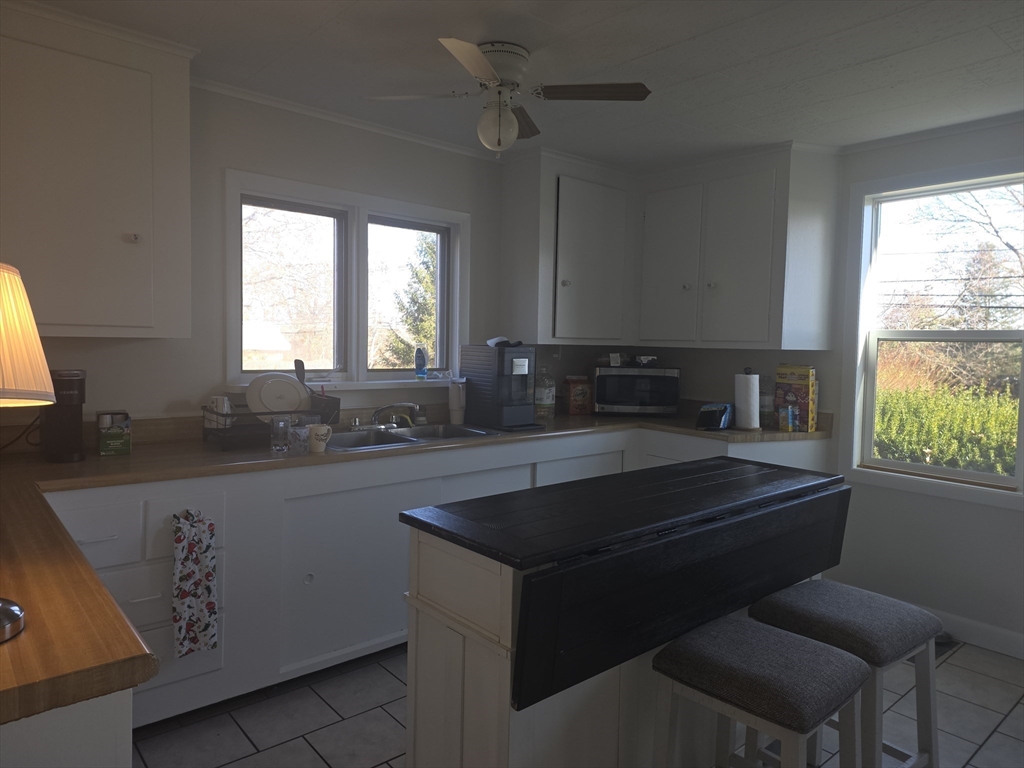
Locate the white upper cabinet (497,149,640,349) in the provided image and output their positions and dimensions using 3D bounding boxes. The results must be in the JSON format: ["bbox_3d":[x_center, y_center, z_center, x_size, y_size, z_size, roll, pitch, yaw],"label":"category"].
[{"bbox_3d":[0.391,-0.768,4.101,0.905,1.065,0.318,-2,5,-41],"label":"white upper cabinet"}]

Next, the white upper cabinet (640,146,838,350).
[{"bbox_3d":[1.215,-0.739,3.945,0.295,1.065,1.150,-2,5,-41],"label":"white upper cabinet"}]

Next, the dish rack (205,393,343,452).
[{"bbox_3d":[-1.010,0.156,2.896,0.525,0.175,0.335,-2,5,-41],"label":"dish rack"}]

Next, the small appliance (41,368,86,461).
[{"bbox_3d":[-1.597,0.105,2.418,0.113,0.312,0.290,-2,5,-41],"label":"small appliance"}]

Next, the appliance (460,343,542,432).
[{"bbox_3d":[-0.049,0.013,3.588,0.260,0.415,0.410,-2,5,-41],"label":"appliance"}]

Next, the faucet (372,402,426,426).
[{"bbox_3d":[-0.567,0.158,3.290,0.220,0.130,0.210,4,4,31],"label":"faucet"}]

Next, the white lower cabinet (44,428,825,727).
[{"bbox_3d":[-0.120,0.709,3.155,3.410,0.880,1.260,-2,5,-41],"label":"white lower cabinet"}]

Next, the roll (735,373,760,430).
[{"bbox_3d":[1.259,0.089,3.616,0.130,0.285,0.130,3,4,19],"label":"roll"}]

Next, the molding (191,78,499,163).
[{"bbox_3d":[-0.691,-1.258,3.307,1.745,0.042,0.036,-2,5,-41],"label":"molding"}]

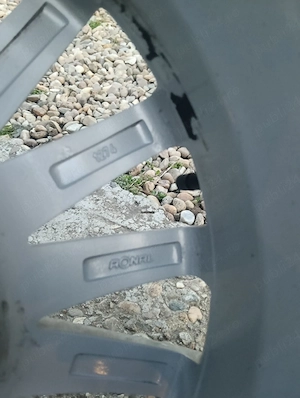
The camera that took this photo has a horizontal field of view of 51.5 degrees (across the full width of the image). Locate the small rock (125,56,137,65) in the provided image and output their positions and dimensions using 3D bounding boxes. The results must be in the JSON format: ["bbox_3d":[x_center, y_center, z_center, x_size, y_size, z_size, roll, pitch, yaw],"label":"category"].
[{"bbox_3d":[-0.053,-0.380,0.856,0.030,0.015,0.032,0,53,0],"label":"small rock"}]

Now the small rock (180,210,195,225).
[{"bbox_3d":[0.061,0.030,0.504,0.023,0.017,0.024,0,52,0],"label":"small rock"}]

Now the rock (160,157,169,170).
[{"bbox_3d":[0.028,-0.065,0.579,0.016,0.016,0.028,23,55,17],"label":"rock"}]

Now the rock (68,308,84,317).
[{"bbox_3d":[-0.097,0.150,0.411,0.021,0.008,0.013,0,52,0],"label":"rock"}]

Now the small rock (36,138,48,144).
[{"bbox_3d":[-0.265,-0.142,0.767,0.030,0.013,0.017,0,45,0],"label":"small rock"}]

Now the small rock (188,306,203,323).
[{"bbox_3d":[0.067,0.169,0.456,0.020,0.014,0.024,0,45,0],"label":"small rock"}]

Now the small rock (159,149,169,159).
[{"bbox_3d":[0.031,-0.107,0.732,0.025,0.020,0.027,0,45,0],"label":"small rock"}]

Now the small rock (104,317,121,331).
[{"bbox_3d":[-0.052,0.176,0.437,0.023,0.011,0.019,0,53,0],"label":"small rock"}]

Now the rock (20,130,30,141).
[{"bbox_3d":[-0.314,-0.160,0.785,0.024,0.022,0.029,0,45,0],"label":"rock"}]

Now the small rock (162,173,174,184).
[{"bbox_3d":[0.036,-0.039,0.600,0.023,0.014,0.023,0,53,0],"label":"small rock"}]

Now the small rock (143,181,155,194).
[{"bbox_3d":[-0.001,-0.021,0.586,0.021,0.013,0.025,0,53,0],"label":"small rock"}]

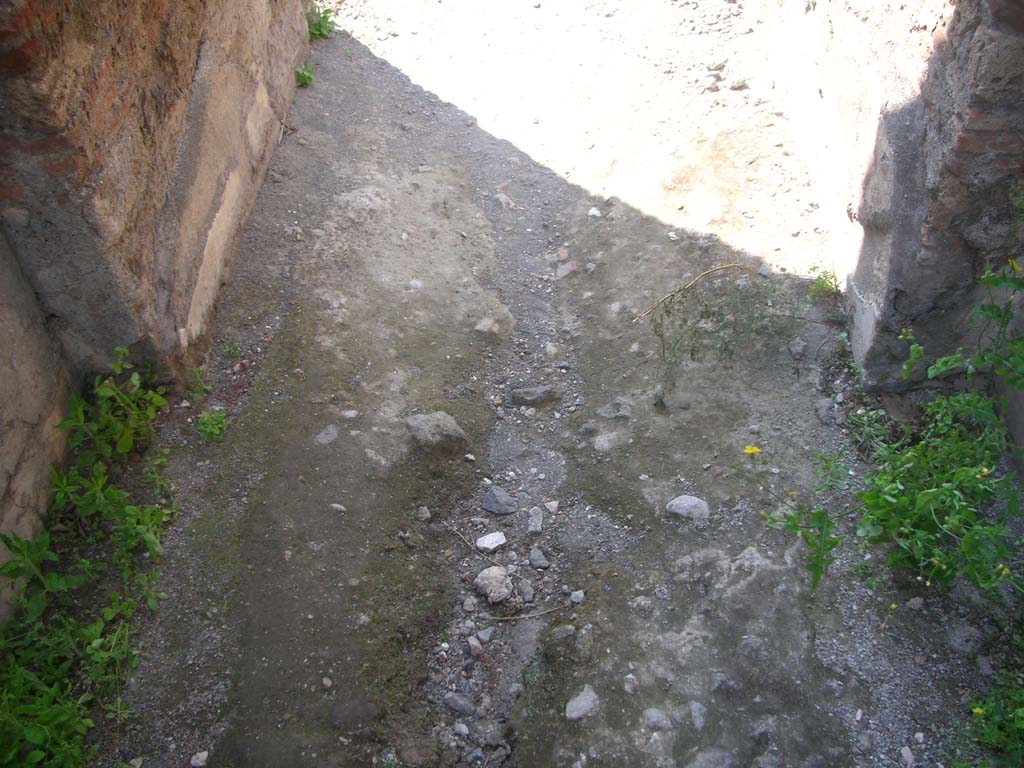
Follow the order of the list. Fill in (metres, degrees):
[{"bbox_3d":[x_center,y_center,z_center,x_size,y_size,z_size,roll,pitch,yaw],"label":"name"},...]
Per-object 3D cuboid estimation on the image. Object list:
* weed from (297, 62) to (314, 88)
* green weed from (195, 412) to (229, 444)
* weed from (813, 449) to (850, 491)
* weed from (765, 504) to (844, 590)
[{"bbox_3d":[-0.624,-0.933,3.131,0.050,0.060,0.050,-2,46,0],"label":"weed"},{"bbox_3d":[-0.619,0.090,2.142,0.062,0.042,0.062,-2,46,0],"label":"green weed"},{"bbox_3d":[0.623,0.169,2.023,0.068,0.050,0.073,-2,46,0],"label":"weed"},{"bbox_3d":[0.513,0.291,1.830,0.130,0.100,0.110,-2,46,0],"label":"weed"}]

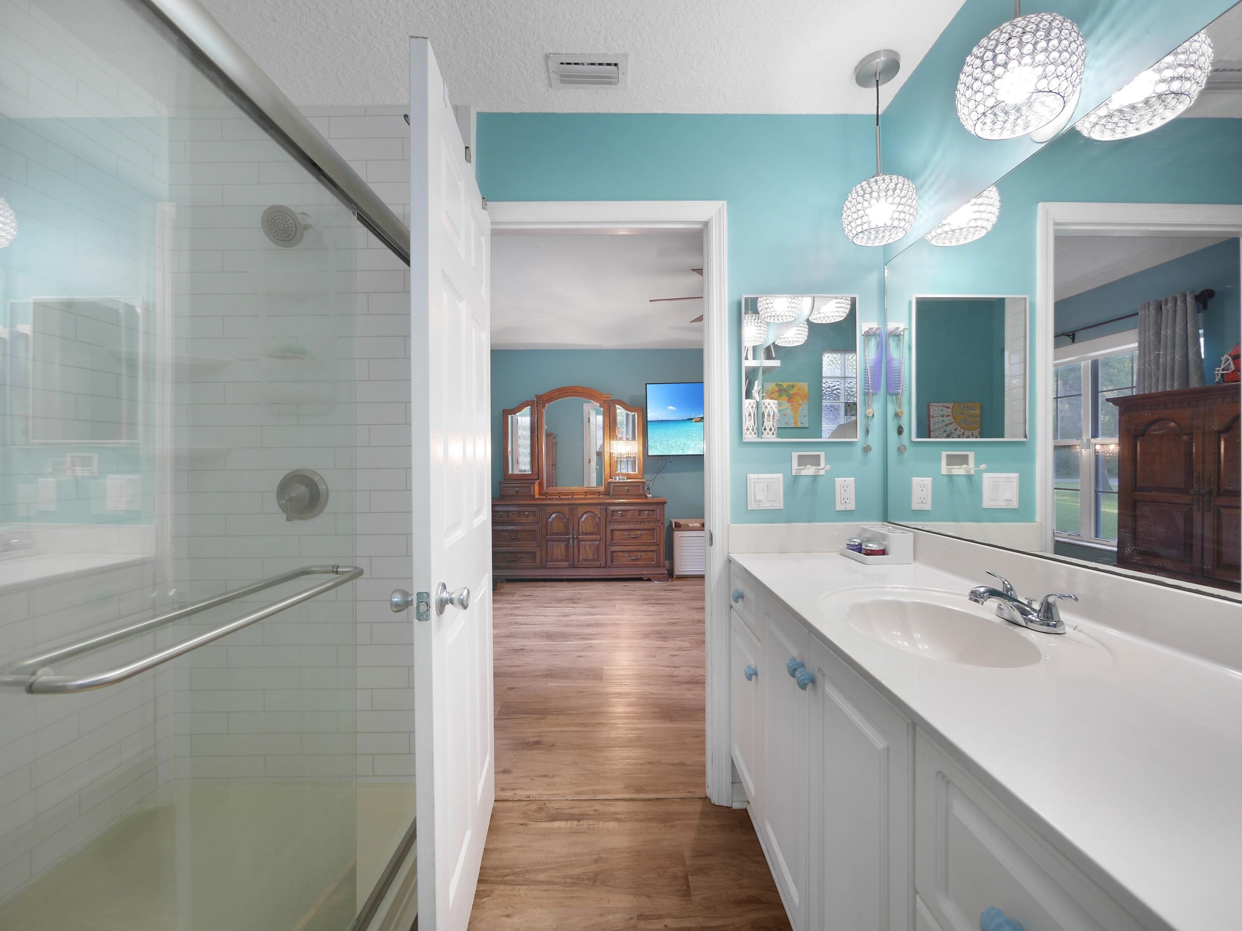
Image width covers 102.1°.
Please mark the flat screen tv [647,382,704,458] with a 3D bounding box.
[{"bbox_3d":[0.926,-0.488,5.231,1.320,0.760,0.060,0,0,0],"label":"flat screen tv"}]

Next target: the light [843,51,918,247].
[{"bbox_3d":[0.793,-0.970,1.546,0.205,0.533,0.205,0,0,0],"label":"light"}]

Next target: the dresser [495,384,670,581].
[{"bbox_3d":[-0.464,0.168,5.260,1.900,2.040,0.450,0,0,0],"label":"dresser"}]

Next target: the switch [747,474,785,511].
[{"bbox_3d":[0.511,0.093,1.770,0.125,0.125,0.011,0,0,0],"label":"switch"}]

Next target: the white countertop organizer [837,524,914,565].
[{"bbox_3d":[0.843,0.265,1.670,0.154,0.095,0.177,0,0,0],"label":"white countertop organizer"}]

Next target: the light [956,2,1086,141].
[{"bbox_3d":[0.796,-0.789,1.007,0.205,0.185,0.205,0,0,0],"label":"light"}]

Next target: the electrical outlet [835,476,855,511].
[{"bbox_3d":[0.793,0.103,1.772,0.070,0.115,0.010,0,0,0],"label":"electrical outlet"}]

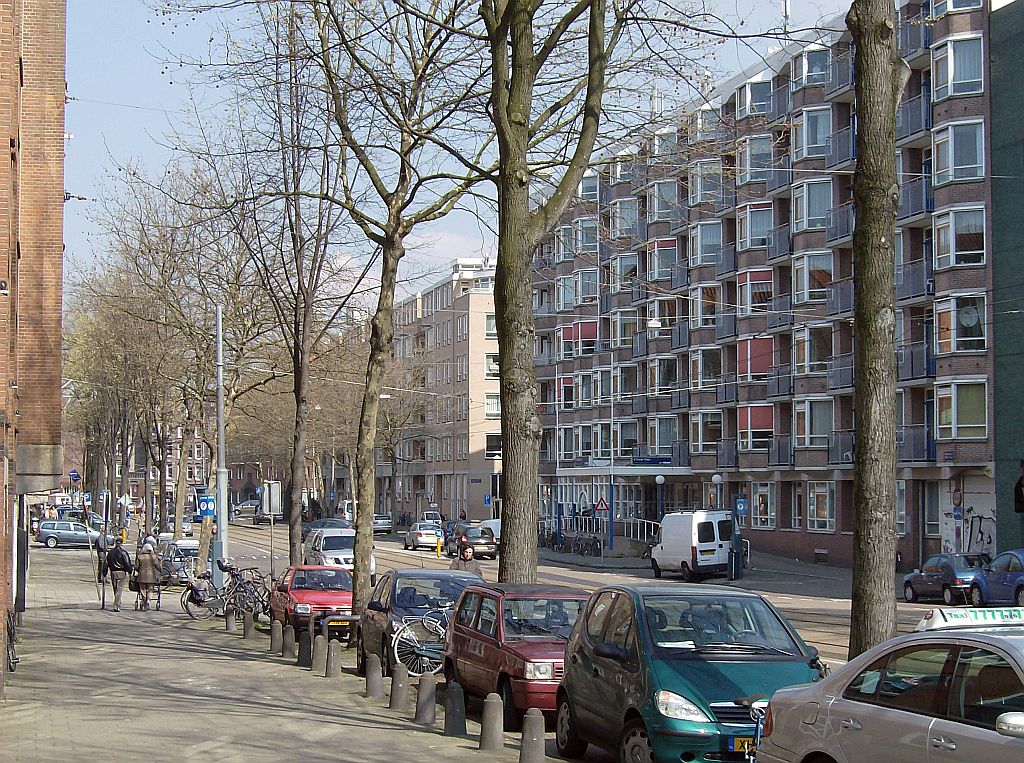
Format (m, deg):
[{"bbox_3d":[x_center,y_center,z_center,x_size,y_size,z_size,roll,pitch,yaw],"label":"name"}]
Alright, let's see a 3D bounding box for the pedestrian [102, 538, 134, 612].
[{"bbox_3d":[-9.021,4.430,47.300,0.660,1.700,0.450,1,-3,-12],"label":"pedestrian"}]

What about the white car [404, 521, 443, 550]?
[{"bbox_3d":[-4.786,8.505,113.000,1.700,1.450,4.250,1,-3,-13],"label":"white car"}]

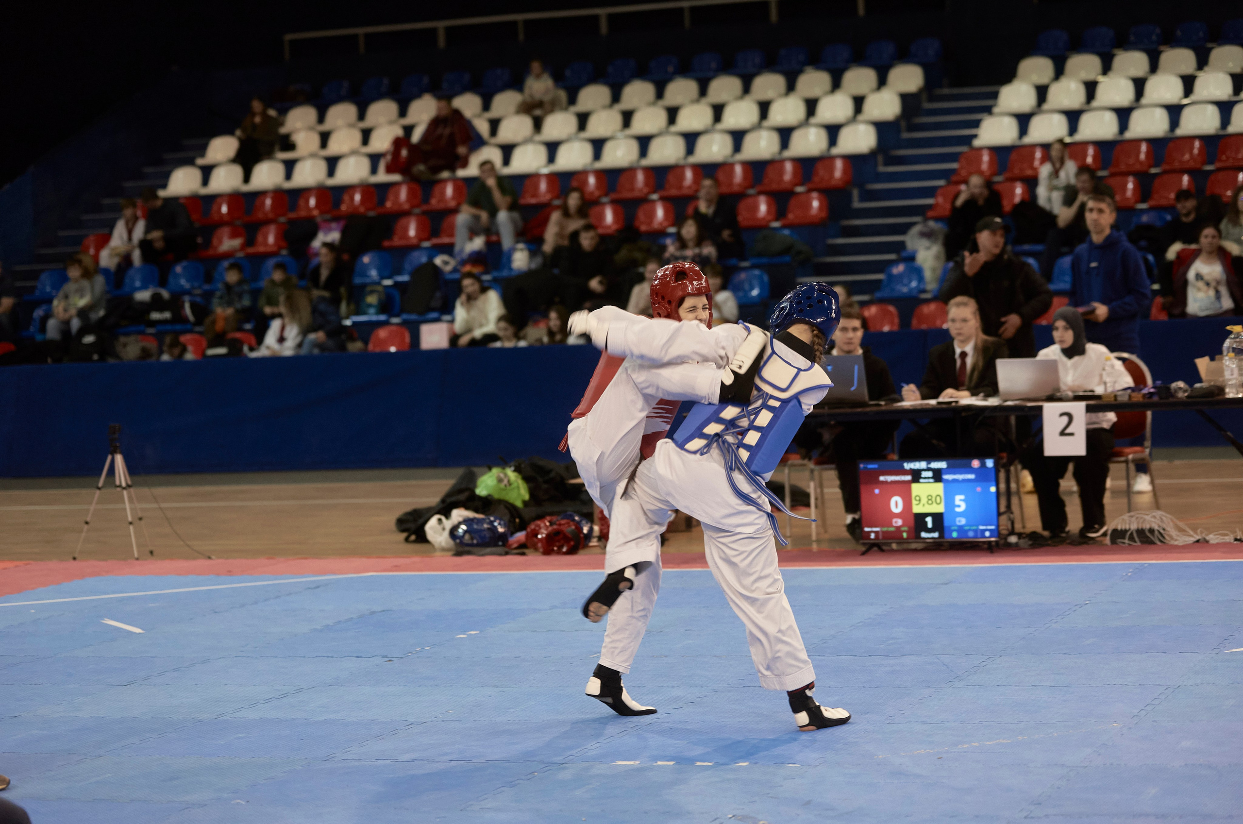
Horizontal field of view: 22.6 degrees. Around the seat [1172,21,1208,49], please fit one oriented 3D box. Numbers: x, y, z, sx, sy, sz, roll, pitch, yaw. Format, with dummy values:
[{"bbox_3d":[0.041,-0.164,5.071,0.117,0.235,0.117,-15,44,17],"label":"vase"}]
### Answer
[{"bbox_3d":[5.564,-3.683,30.356,0.395,0.290,0.355,-2,3,20],"label":"seat"}]

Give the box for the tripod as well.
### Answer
[{"bbox_3d":[-2.943,0.459,17.859,0.440,0.770,0.380,-3,3,-9],"label":"tripod"}]

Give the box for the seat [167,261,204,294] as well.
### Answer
[{"bbox_3d":[-4.058,-1.246,28.748,0.410,0.310,0.370,-2,3,20],"label":"seat"}]

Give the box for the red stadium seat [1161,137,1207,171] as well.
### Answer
[{"bbox_3d":[5.039,-2.294,27.808,0.400,0.315,0.370,-2,3,20],"label":"red stadium seat"}]

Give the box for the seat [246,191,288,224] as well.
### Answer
[{"bbox_3d":[-3.461,-2.008,30.504,0.410,0.310,0.370,-2,3,20],"label":"seat"}]

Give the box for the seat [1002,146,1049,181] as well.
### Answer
[{"bbox_3d":[3.725,-2.304,28.695,0.397,0.299,0.372,-2,3,19],"label":"seat"}]

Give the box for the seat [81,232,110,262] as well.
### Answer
[{"bbox_3d":[-5.185,-1.597,30.543,0.400,0.315,0.370,-2,3,20],"label":"seat"}]

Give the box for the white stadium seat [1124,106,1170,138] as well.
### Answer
[{"bbox_3d":[4.821,-2.664,28.476,0.410,0.310,0.370,-2,3,20],"label":"white stadium seat"}]

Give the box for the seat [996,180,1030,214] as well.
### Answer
[{"bbox_3d":[3.400,-1.877,27.423,0.400,0.315,0.370,-2,3,20],"label":"seat"}]

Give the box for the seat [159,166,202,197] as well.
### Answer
[{"bbox_3d":[-5.079,-2.647,35.707,0.400,0.305,0.390,-2,3,20],"label":"seat"}]

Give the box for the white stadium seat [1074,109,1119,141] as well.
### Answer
[{"bbox_3d":[4.551,-2.756,29.832,0.410,0.320,0.380,-2,3,19],"label":"white stadium seat"}]

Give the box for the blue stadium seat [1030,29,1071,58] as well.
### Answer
[{"bbox_3d":[4.514,-3.870,32.575,0.410,0.300,0.380,-2,3,18],"label":"blue stadium seat"}]

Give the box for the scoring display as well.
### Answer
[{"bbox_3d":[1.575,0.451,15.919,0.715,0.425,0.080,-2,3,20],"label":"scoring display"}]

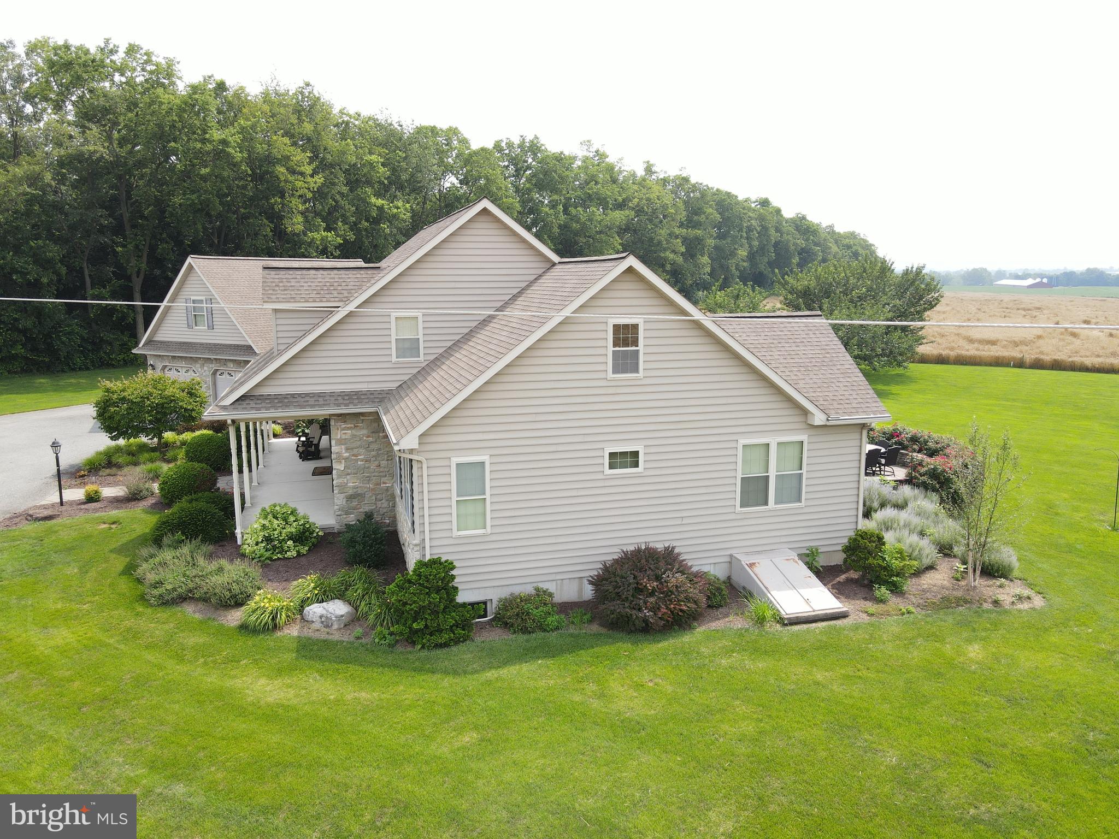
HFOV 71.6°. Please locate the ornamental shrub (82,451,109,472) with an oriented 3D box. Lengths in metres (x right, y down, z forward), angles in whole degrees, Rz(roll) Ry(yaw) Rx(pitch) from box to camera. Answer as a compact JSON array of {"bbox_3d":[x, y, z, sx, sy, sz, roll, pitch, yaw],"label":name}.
[{"bbox_3d":[-16.814,1.535,28.109,0.838,0.728,0.838,-6,12,-31],"label":"ornamental shrub"}]

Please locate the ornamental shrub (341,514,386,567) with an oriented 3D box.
[{"bbox_3d":[-4.342,2.602,17.190,1.036,1.073,1.036,-3,11,-16],"label":"ornamental shrub"}]

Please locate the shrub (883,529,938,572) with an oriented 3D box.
[{"bbox_3d":[7.850,2.845,17.370,1.164,0.795,1.164,-3,11,-16],"label":"shrub"}]

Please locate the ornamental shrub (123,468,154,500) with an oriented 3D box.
[{"bbox_3d":[-13.088,2.026,24.158,0.828,0.958,0.828,-6,11,-29],"label":"ornamental shrub"}]

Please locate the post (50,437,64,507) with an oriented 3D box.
[{"bbox_3d":[-13.923,1.488,21.554,0.305,1.940,0.305,-3,10,-16],"label":"post"}]

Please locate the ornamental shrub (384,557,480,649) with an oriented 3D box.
[{"bbox_3d":[-2.244,3.159,13.591,1.655,1.478,1.478,-3,10,-16],"label":"ornamental shrub"}]

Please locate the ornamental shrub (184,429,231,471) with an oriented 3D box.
[{"bbox_3d":[-11.597,1.018,25.619,1.527,1.399,1.527,-3,10,-16],"label":"ornamental shrub"}]

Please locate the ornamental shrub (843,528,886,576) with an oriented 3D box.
[{"bbox_3d":[6.575,2.896,16.711,0.906,1.070,0.906,4,11,22],"label":"ornamental shrub"}]

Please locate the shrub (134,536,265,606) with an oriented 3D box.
[{"bbox_3d":[-7.486,3.189,16.146,2.419,1.000,2.298,-5,11,-26],"label":"shrub"}]

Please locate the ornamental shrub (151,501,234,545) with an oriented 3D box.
[{"bbox_3d":[-8.956,2.565,18.992,1.817,0.975,1.726,-5,11,-26],"label":"ornamental shrub"}]

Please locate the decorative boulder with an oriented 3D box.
[{"bbox_3d":[-4.225,3.551,14.202,1.005,0.443,0.670,-3,10,-16],"label":"decorative boulder"}]

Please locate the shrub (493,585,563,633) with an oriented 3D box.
[{"bbox_3d":[-0.587,3.616,14.765,1.372,0.735,1.166,-3,10,-14],"label":"shrub"}]

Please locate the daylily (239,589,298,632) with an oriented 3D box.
[{"bbox_3d":[-5.411,3.490,14.422,1.023,0.605,1.023,-3,11,-16],"label":"daylily"}]

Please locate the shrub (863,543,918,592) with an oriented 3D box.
[{"bbox_3d":[6.632,2.946,15.461,1.034,0.916,0.985,-3,10,-16],"label":"shrub"}]

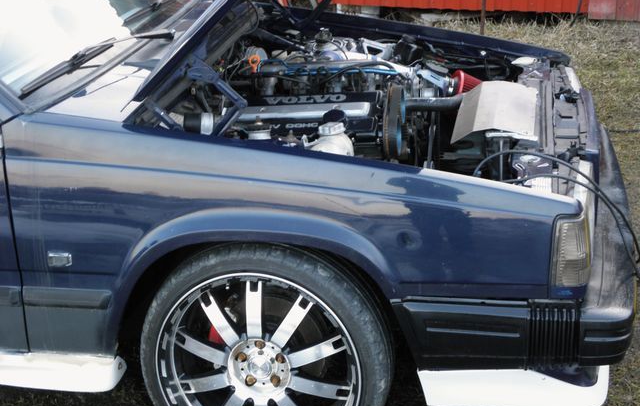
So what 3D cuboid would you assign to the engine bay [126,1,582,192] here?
[{"bbox_3d":[0.212,-0.202,3.590,1.080,0.460,1.490,2,20,10],"label":"engine bay"}]

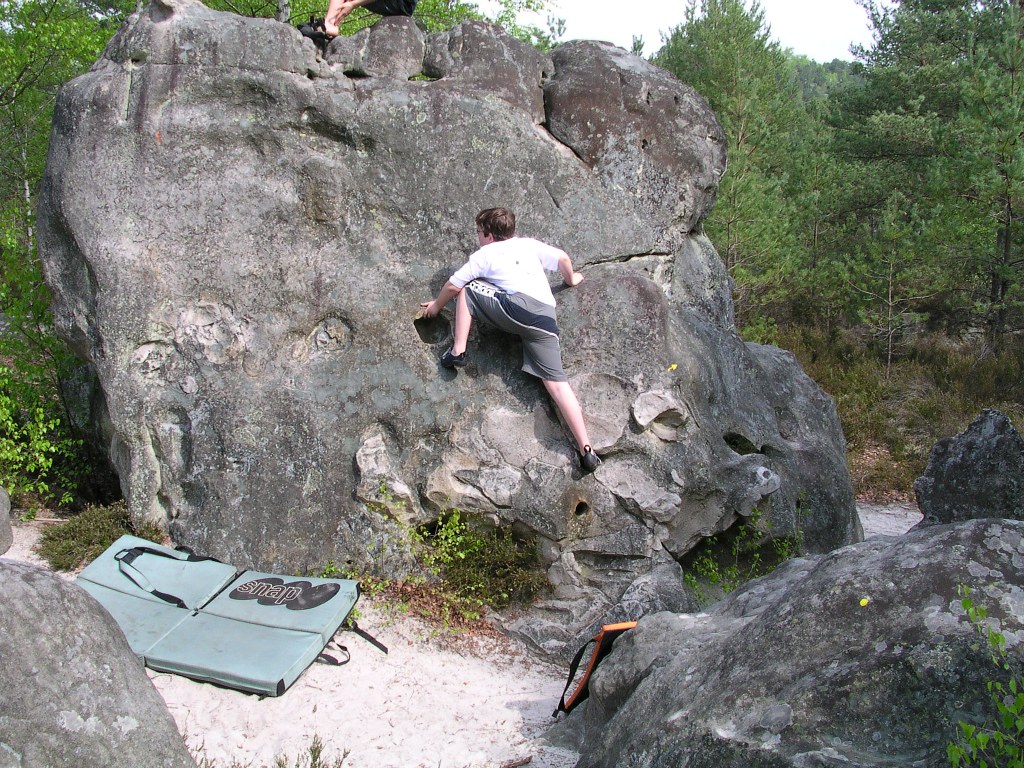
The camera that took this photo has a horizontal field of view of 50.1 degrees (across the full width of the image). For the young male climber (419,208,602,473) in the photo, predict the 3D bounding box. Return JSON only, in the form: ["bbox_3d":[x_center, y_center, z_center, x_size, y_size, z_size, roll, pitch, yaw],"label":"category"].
[{"bbox_3d":[-0.007,-0.210,5.400,0.900,1.270,0.620,-1,10,-6],"label":"young male climber"}]

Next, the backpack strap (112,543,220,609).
[{"bbox_3d":[-1.725,0.964,5.480,0.530,0.090,0.420,9,13,6],"label":"backpack strap"}]

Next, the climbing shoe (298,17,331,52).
[{"bbox_3d":[-1.095,-1.953,6.100,0.230,0.120,0.100,2,10,12],"label":"climbing shoe"}]

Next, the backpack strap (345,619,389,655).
[{"bbox_3d":[-0.698,1.211,5.250,0.060,0.050,0.340,-8,12,-38],"label":"backpack strap"}]

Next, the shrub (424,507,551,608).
[{"bbox_3d":[-0.141,0.903,5.600,0.630,0.450,0.450,0,10,0],"label":"shrub"}]

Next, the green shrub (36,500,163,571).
[{"bbox_3d":[-2.337,0.870,6.200,0.700,0.320,0.520,-3,10,-18],"label":"green shrub"}]

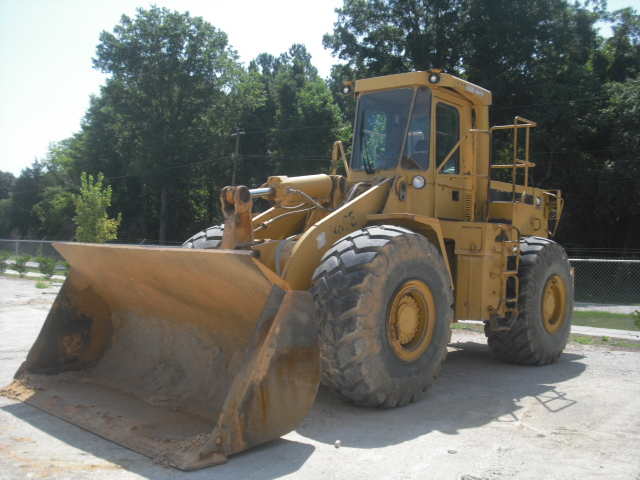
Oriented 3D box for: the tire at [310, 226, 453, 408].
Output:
[{"bbox_3d":[0.676,0.732,6.979,0.663,1.667,1.737,2,0,42],"label":"tire"}]

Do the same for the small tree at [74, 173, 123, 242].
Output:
[{"bbox_3d":[-7.881,-0.516,25.000,1.750,3.800,1.700,2,0,0],"label":"small tree"}]

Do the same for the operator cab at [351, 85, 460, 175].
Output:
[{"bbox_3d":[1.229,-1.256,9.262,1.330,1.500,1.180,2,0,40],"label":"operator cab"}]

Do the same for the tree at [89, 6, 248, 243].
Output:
[{"bbox_3d":[-12.589,-8.874,58.000,13.200,20.600,12.000,2,0,0],"label":"tree"}]

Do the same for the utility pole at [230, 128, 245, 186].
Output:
[{"bbox_3d":[-5.944,-3.040,48.000,1.300,9.200,0.400,4,-1,41],"label":"utility pole"}]

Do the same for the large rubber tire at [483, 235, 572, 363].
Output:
[{"bbox_3d":[2.920,0.817,9.574,0.663,1.667,1.737,2,0,40],"label":"large rubber tire"}]

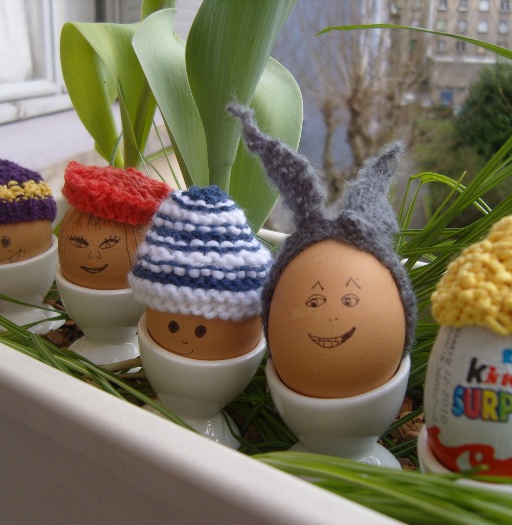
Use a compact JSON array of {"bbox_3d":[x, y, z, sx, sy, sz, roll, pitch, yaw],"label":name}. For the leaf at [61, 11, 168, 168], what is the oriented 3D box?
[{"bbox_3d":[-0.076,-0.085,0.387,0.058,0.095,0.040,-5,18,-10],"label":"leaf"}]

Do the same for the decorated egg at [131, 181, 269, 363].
[{"bbox_3d":[-0.018,0.007,0.259,0.052,0.074,0.051,8,18,10],"label":"decorated egg"}]

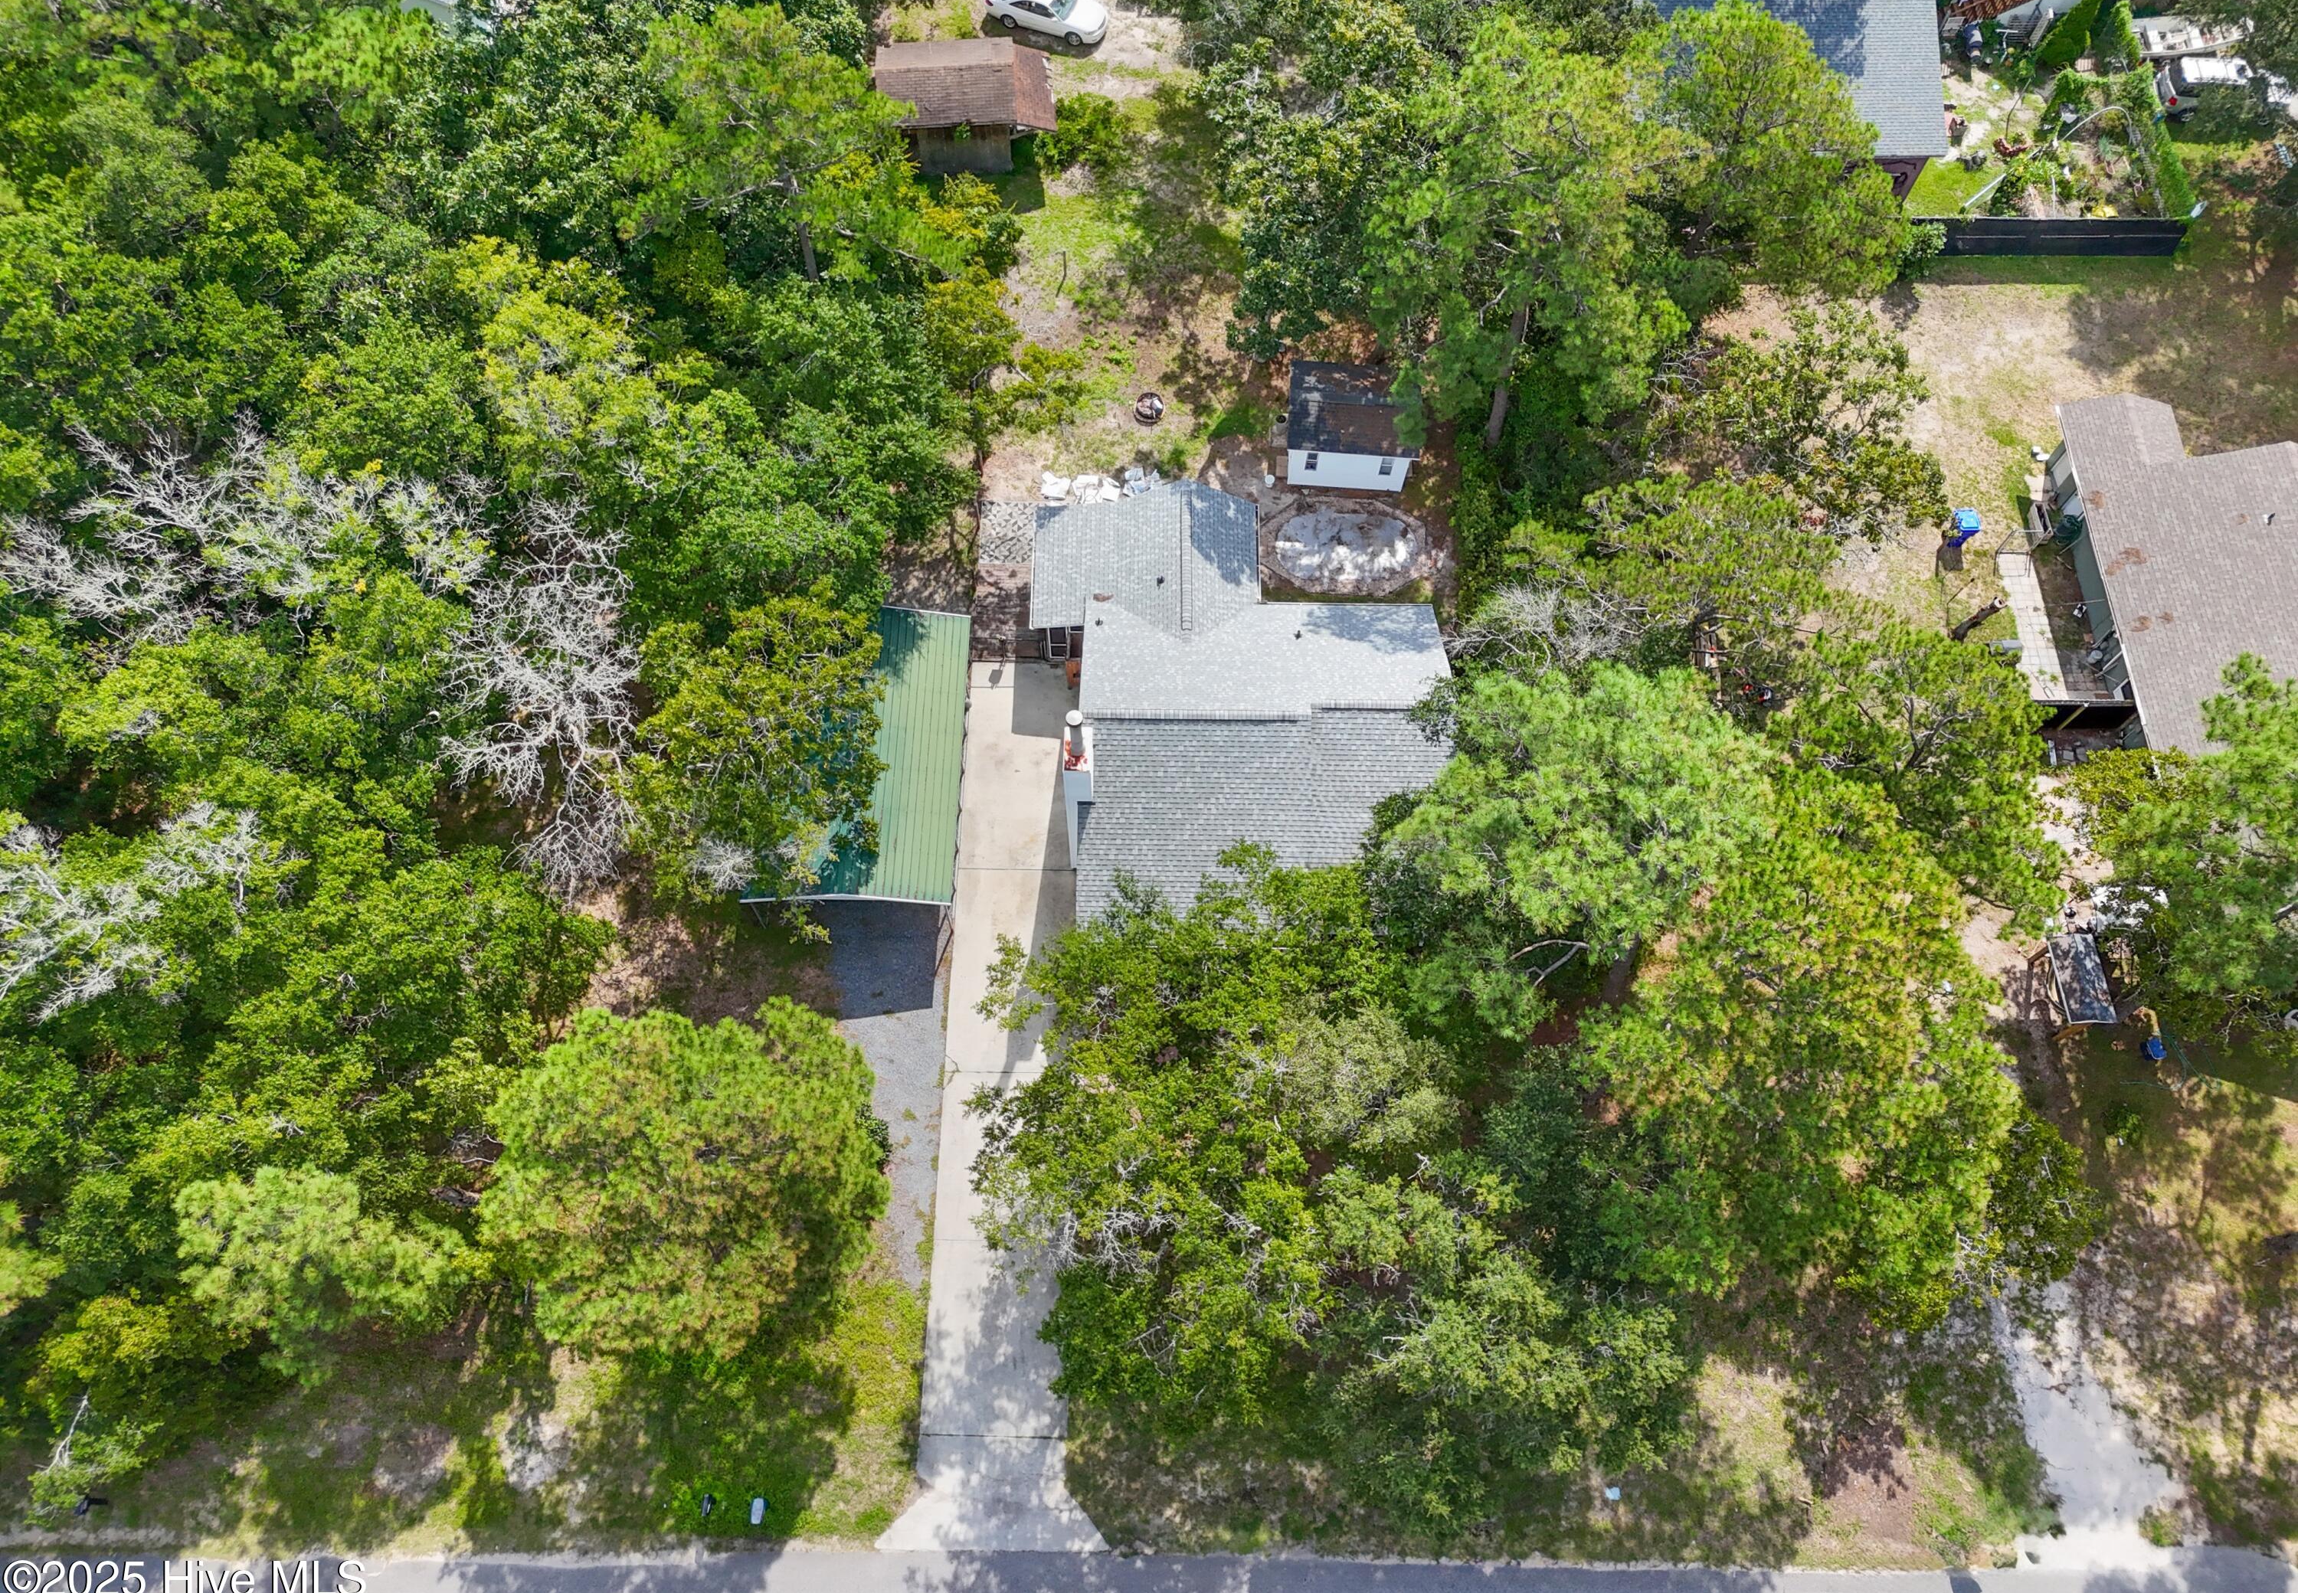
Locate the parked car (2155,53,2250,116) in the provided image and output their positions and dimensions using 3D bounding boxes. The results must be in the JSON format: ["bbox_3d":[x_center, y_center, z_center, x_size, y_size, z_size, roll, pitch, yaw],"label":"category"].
[{"bbox_3d":[41.091,-26.920,60.625,4.800,1.730,1.870,4,64,1],"label":"parked car"}]

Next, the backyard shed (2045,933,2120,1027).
[{"bbox_3d":[25.402,5.436,44.455,1.300,2.150,2.400,-1,64,-1],"label":"backyard shed"}]

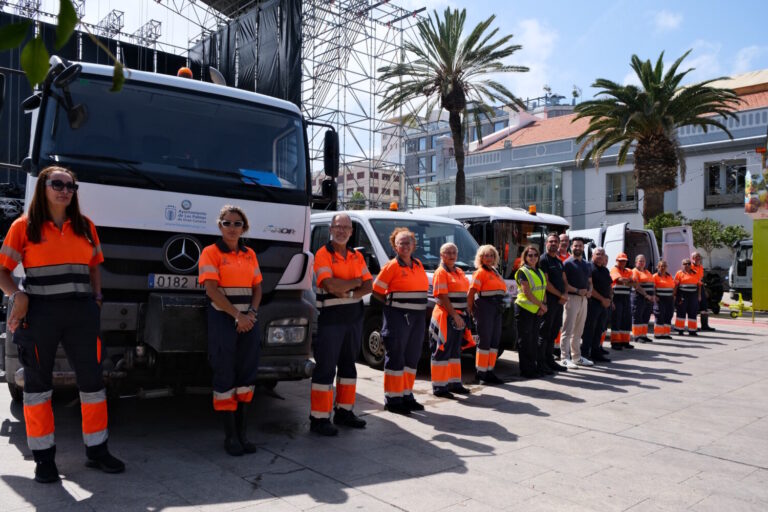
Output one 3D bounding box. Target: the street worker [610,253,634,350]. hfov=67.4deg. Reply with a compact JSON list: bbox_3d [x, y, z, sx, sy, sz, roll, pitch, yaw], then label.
[{"bbox_3d":[4.173,0.789,10.100,0.480,1.666,0.360,1,-2,-18],"label":"street worker"}]

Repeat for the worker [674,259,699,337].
[{"bbox_3d":[6.586,0.890,12.500,0.520,1.649,0.320,1,-2,-2],"label":"worker"}]

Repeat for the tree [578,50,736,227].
[{"bbox_3d":[9.500,-2.650,20.000,5.900,9.000,5.900,1,-1,-36],"label":"tree"}]

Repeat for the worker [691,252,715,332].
[{"bbox_3d":[7.497,0.832,13.600,0.520,1.820,0.360,1,-1,-22],"label":"worker"}]

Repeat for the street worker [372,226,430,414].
[{"bbox_3d":[0.150,0.578,5.220,0.500,1.640,0.350,1,-1,-28],"label":"street worker"}]

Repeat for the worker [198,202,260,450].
[{"bbox_3d":[-1.046,0.497,3.950,0.460,1.687,0.320,2,-2,-32],"label":"worker"}]

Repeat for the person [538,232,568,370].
[{"bbox_3d":[2.265,0.606,7.720,0.520,1.820,0.340,1,-1,-32],"label":"person"}]

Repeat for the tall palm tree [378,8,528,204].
[{"bbox_3d":[2.947,-4.386,24.829,6.400,12.674,6.400,1,-2,0],"label":"tall palm tree"}]

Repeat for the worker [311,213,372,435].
[{"bbox_3d":[-0.334,0.518,4.520,0.510,1.700,0.360,1,-1,-22],"label":"worker"}]

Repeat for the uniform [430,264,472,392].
[{"bbox_3d":[0.703,0.755,6.000,0.480,1.340,0.360,1,-1,-35],"label":"uniform"}]

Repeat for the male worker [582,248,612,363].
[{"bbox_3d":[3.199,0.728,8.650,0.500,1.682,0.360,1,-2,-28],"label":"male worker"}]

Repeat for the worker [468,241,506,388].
[{"bbox_3d":[1.213,0.677,6.750,0.480,1.600,0.360,2,-2,-40],"label":"worker"}]

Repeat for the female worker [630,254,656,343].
[{"bbox_3d":[5.023,0.818,11.150,0.480,1.674,0.360,1,-2,-18],"label":"female worker"}]

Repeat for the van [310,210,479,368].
[{"bbox_3d":[-0.330,0.500,10.000,2.050,2.270,5.300,1,-1,-36],"label":"van"}]

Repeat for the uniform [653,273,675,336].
[{"bbox_3d":[5.968,1.046,12.300,0.480,1.370,0.310,1,-1,-8],"label":"uniform"}]

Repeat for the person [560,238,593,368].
[{"bbox_3d":[2.688,0.642,8.000,0.480,1.771,0.360,1,-2,-20],"label":"person"}]

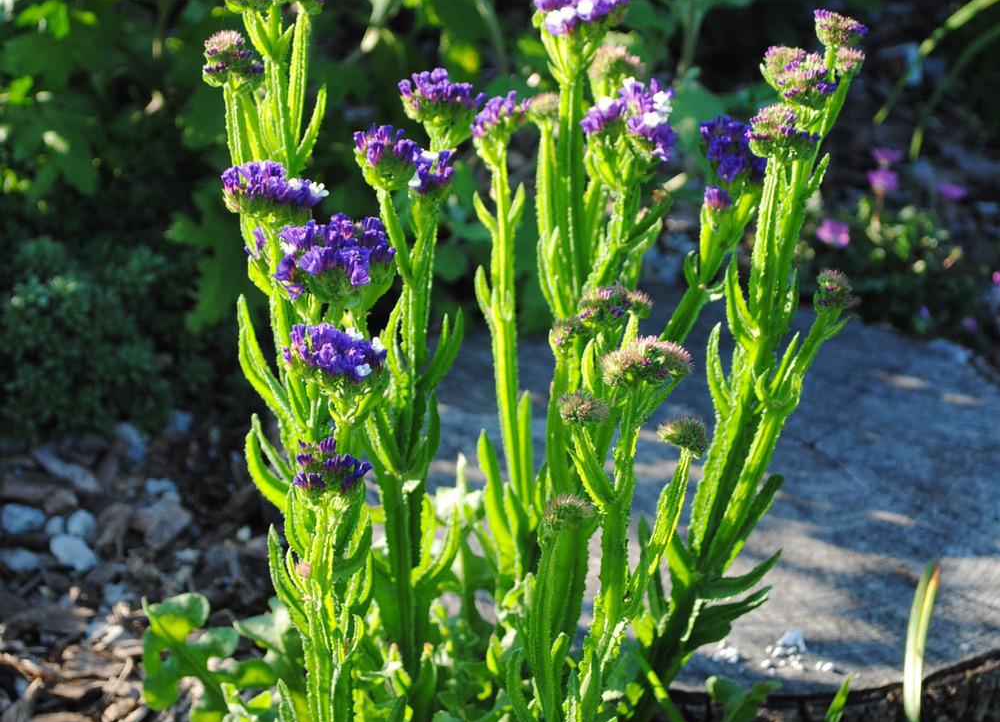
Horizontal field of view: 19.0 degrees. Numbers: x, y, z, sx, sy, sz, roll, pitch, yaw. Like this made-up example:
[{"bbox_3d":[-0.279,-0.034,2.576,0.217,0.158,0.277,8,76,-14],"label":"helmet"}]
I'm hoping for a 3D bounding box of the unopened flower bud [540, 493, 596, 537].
[{"bbox_3d":[0.027,0.061,1.190,0.021,0.011,0.017,0,28,0],"label":"unopened flower bud"}]

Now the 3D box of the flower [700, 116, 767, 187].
[{"bbox_3d":[0.102,-0.091,1.300,0.029,0.029,0.027,0,25,0],"label":"flower"}]

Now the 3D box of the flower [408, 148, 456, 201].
[{"bbox_3d":[-0.025,-0.071,1.125,0.018,0.013,0.016,0,28,0],"label":"flower"}]

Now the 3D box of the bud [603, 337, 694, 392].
[{"bbox_3d":[0.061,0.001,1.240,0.037,0.020,0.029,0,25,0],"label":"bud"}]

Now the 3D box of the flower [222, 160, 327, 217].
[{"bbox_3d":[-0.084,-0.064,1.115,0.038,0.014,0.025,0,28,0],"label":"flower"}]

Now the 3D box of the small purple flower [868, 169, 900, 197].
[{"bbox_3d":[0.267,-0.124,2.080,0.022,0.016,0.021,0,29,0],"label":"small purple flower"}]

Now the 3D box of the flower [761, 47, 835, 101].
[{"bbox_3d":[0.123,-0.119,1.240,0.030,0.019,0.027,0,29,0],"label":"flower"}]

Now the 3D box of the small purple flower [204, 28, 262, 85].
[{"bbox_3d":[-0.113,-0.128,1.260,0.026,0.022,0.024,0,25,0],"label":"small purple flower"}]

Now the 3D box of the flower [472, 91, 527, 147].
[{"bbox_3d":[-0.001,-0.092,1.140,0.021,0.014,0.018,0,28,0],"label":"flower"}]

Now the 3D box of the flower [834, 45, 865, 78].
[{"bbox_3d":[0.145,-0.125,1.245,0.013,0.011,0.013,0,29,0],"label":"flower"}]

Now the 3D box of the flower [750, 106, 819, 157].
[{"bbox_3d":[0.110,-0.089,1.160,0.028,0.014,0.021,0,28,0],"label":"flower"}]

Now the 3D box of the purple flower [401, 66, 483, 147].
[{"bbox_3d":[-0.025,-0.107,1.260,0.035,0.028,0.032,0,29,0],"label":"purple flower"}]

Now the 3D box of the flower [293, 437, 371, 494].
[{"bbox_3d":[-0.068,0.042,1.210,0.031,0.021,0.028,0,25,0],"label":"flower"}]

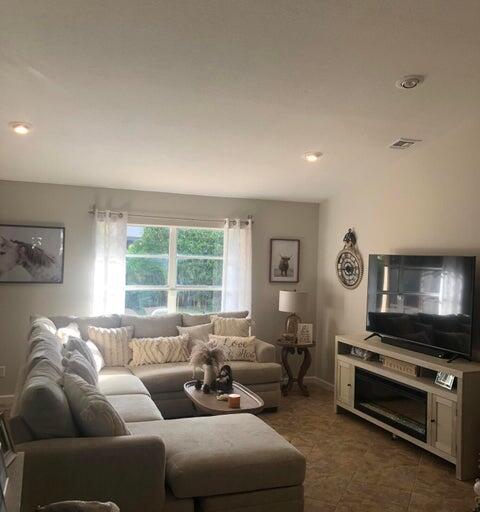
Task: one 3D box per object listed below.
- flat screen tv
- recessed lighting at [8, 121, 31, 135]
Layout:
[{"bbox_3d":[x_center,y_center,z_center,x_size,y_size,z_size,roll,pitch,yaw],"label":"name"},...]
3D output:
[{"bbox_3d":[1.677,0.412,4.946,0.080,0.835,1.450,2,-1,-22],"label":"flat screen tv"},{"bbox_3d":[-1.847,-1.079,4.355,0.195,0.040,0.195,2,-11,-21],"label":"recessed lighting"}]

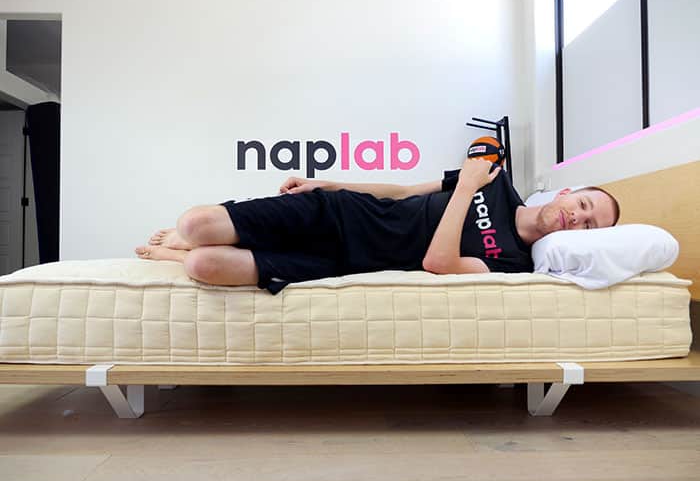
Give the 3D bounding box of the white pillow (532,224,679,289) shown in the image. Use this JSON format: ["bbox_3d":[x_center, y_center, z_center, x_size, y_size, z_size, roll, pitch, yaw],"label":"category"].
[{"bbox_3d":[0.720,0.037,1.650,0.430,0.170,0.630,0,-1,0],"label":"white pillow"}]

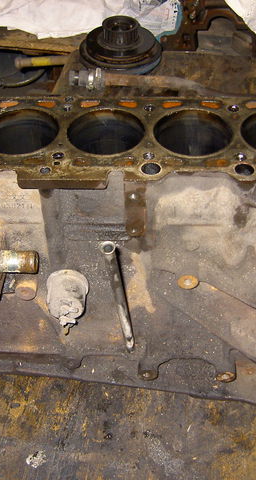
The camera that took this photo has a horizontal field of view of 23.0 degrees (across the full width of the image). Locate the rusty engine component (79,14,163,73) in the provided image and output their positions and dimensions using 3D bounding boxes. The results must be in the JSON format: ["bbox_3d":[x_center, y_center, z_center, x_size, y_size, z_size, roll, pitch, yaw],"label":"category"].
[{"bbox_3d":[-0.014,-0.389,1.220,0.162,0.065,0.162,1,46,3],"label":"rusty engine component"}]

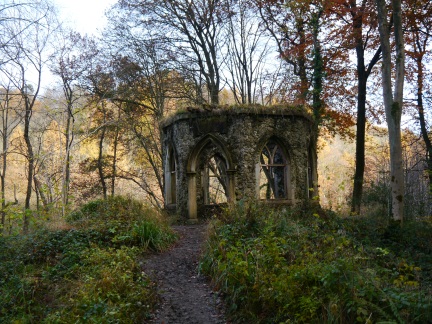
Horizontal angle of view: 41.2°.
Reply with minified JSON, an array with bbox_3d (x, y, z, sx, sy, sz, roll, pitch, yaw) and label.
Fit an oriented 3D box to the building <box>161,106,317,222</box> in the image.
[{"bbox_3d":[0.807,0.219,19.355,5.060,3.330,5.060,-4,-5,22],"label":"building"}]

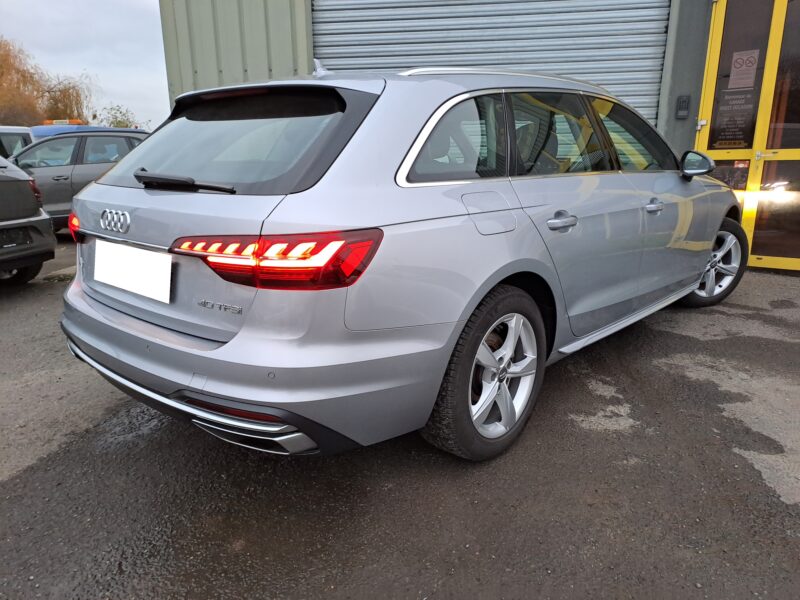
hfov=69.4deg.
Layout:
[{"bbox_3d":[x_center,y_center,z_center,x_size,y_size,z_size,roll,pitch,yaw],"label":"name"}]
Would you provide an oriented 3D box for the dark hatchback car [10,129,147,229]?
[{"bbox_3d":[-5.734,-2.035,9.560,1.820,1.490,4.350,12,19,40],"label":"dark hatchback car"}]

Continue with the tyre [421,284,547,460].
[{"bbox_3d":[0.322,0.255,2.137,0.225,0.650,0.650,12,19,40],"label":"tyre"}]

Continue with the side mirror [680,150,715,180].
[{"bbox_3d":[1.700,-0.762,3.294,0.210,0.165,0.150,12,19,40],"label":"side mirror"}]

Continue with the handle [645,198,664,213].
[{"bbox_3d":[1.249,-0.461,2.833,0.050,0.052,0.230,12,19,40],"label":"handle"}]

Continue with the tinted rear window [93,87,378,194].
[{"bbox_3d":[-0.647,-0.540,2.023,1.240,0.100,0.500,12,59,40],"label":"tinted rear window"}]

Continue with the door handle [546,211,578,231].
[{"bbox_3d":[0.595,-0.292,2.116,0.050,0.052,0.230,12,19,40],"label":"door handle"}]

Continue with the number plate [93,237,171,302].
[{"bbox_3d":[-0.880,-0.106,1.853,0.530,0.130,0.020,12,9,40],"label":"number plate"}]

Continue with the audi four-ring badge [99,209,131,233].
[{"bbox_3d":[-0.892,-0.248,1.804,0.205,0.073,0.020,12,11,40],"label":"audi four-ring badge"}]

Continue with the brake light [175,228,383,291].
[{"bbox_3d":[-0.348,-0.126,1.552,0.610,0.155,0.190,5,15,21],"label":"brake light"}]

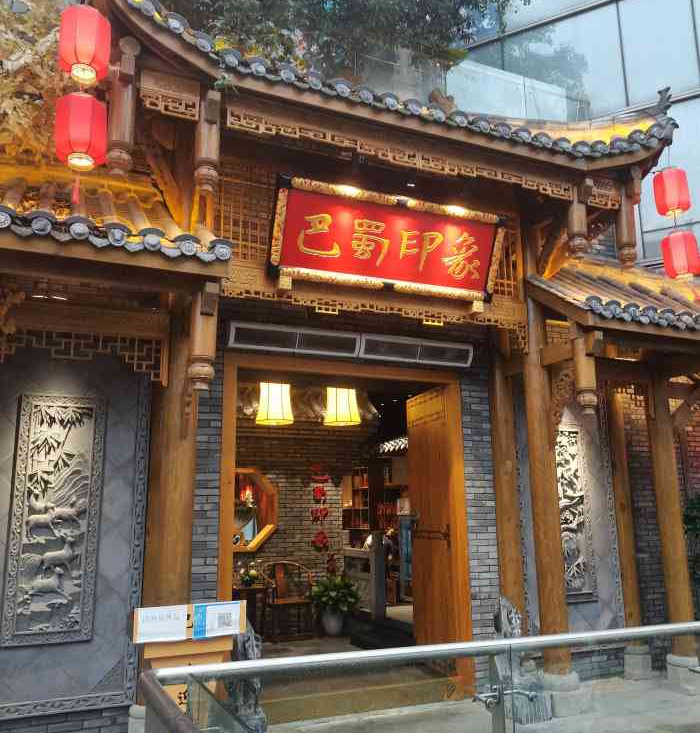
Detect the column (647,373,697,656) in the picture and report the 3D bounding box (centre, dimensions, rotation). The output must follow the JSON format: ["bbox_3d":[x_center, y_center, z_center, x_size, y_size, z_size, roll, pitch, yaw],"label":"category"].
[{"bbox_3d":[3.074,1.354,6.716,0.202,2.688,0.202,5,-12,-24],"label":"column"}]

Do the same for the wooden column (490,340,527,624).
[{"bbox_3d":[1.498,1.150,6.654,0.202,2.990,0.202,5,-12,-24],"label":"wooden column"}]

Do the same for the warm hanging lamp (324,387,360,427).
[{"bbox_3d":[-0.083,0.455,7.898,0.420,0.390,0.420,0,-11,0],"label":"warm hanging lamp"}]

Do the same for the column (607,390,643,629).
[{"bbox_3d":[2.946,1.535,7.542,0.192,2.794,0.192,4,-12,-24],"label":"column"}]

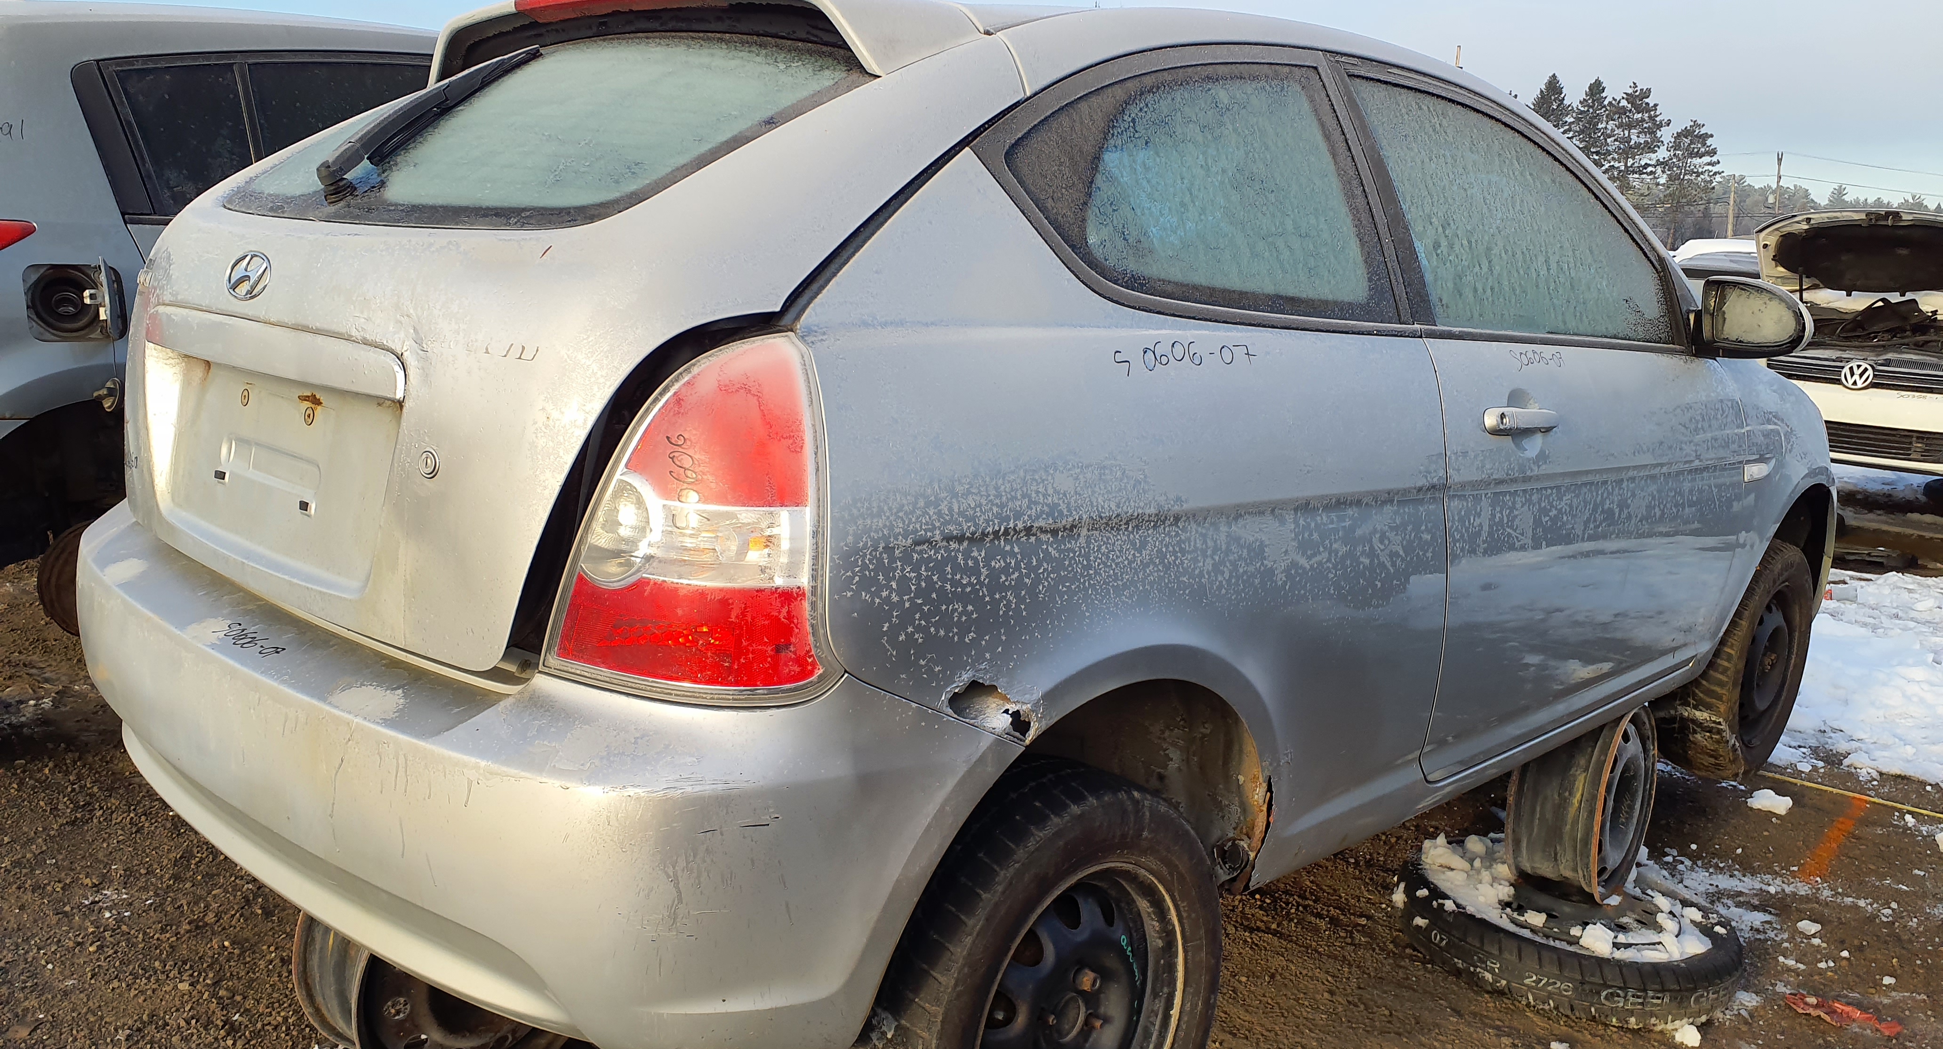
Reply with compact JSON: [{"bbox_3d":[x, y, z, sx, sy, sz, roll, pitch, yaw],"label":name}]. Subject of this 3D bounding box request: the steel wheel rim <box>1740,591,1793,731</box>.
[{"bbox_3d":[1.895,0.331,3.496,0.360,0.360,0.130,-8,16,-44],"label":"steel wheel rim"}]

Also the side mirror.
[{"bbox_3d":[1.452,-0.381,2.658,0.130,0.150,0.210,-8,16,-44],"label":"side mirror"}]

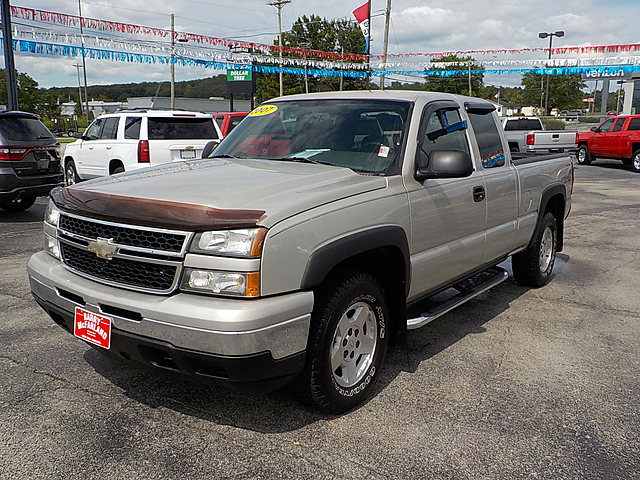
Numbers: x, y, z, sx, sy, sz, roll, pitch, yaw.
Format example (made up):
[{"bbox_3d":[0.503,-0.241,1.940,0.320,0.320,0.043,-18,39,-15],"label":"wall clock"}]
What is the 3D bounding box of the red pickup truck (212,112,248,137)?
[{"bbox_3d":[-2.100,-2.240,14.300,2.030,1.890,5.800,-7,12,-38],"label":"red pickup truck"}]

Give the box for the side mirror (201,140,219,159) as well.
[{"bbox_3d":[-0.849,-0.730,4.634,0.305,0.180,0.170,8,12,36],"label":"side mirror"}]

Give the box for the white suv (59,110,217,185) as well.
[{"bbox_3d":[-4.320,-2.010,13.000,2.045,1.890,5.180,-8,14,-40],"label":"white suv"}]

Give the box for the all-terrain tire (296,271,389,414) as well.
[{"bbox_3d":[0.097,0.542,3.039,0.262,0.785,0.785,8,12,36],"label":"all-terrain tire"}]

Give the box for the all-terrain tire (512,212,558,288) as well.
[{"bbox_3d":[2.294,0.088,5.912,0.262,0.785,0.785,8,12,36],"label":"all-terrain tire"}]

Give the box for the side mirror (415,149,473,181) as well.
[{"bbox_3d":[0.776,-0.466,3.446,0.305,0.180,0.170,8,12,36],"label":"side mirror"}]

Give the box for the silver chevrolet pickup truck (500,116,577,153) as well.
[{"bbox_3d":[7.850,-3.930,22.300,2.030,1.880,5.840,-2,11,-9],"label":"silver chevrolet pickup truck"}]

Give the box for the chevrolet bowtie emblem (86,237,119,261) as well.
[{"bbox_3d":[-1.071,0.042,2.746,0.262,0.100,0.030,8,12,36],"label":"chevrolet bowtie emblem"}]

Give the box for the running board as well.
[{"bbox_3d":[0.993,0.403,4.058,0.180,0.100,1.880,8,12,36],"label":"running board"}]

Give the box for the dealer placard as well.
[{"bbox_3d":[-1.127,0.433,2.748,0.305,0.153,0.015,8,8,36],"label":"dealer placard"}]

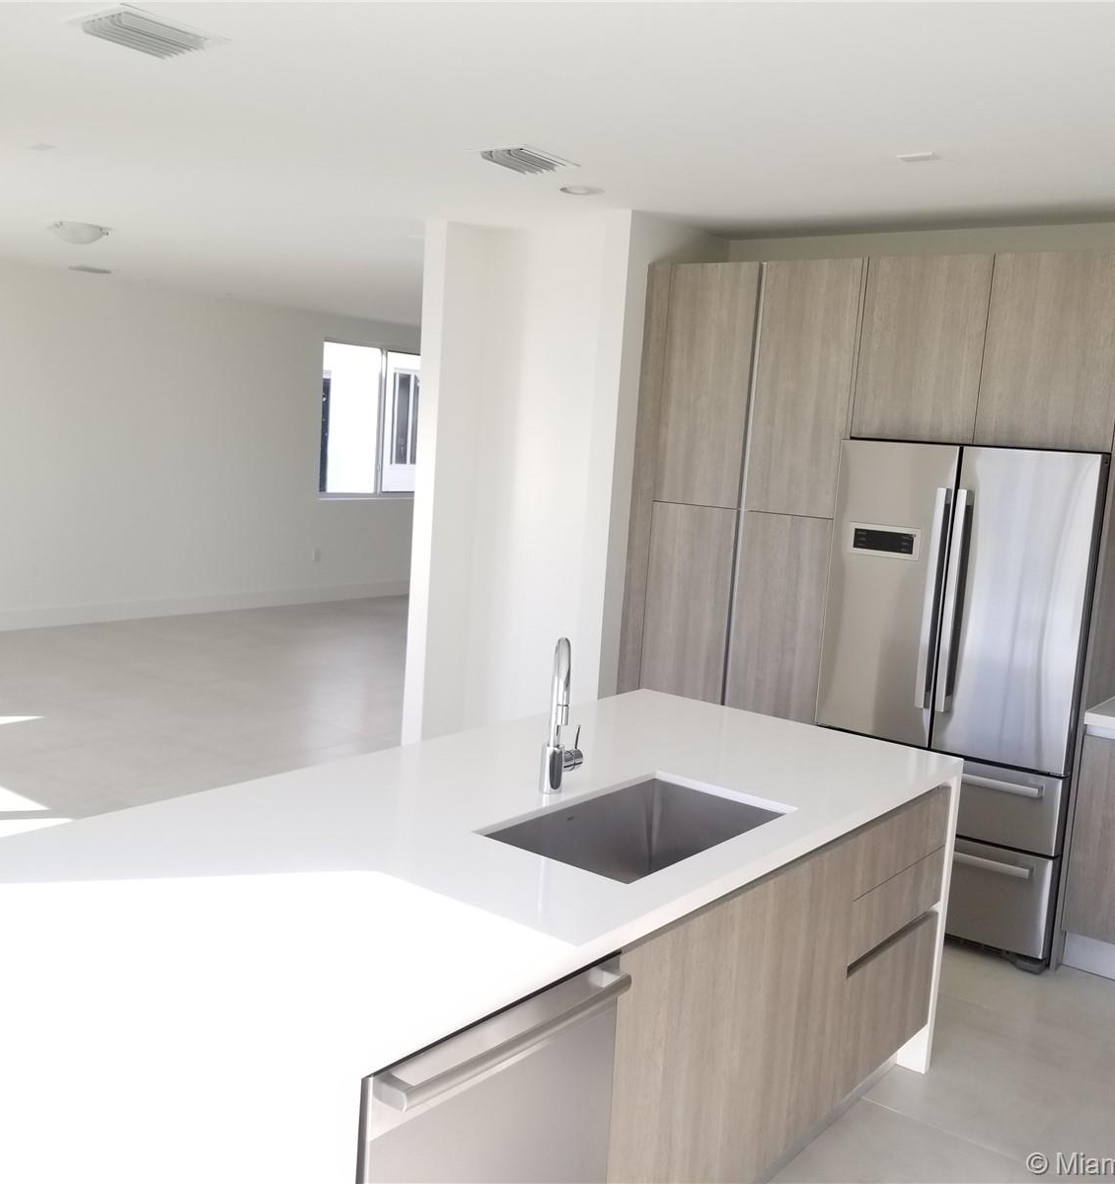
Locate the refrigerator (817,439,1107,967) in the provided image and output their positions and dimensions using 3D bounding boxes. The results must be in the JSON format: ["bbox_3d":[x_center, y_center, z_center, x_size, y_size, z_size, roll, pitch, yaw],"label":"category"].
[{"bbox_3d":[1.539,0.359,4.468,0.913,1.767,0.700,10,10,38],"label":"refrigerator"}]

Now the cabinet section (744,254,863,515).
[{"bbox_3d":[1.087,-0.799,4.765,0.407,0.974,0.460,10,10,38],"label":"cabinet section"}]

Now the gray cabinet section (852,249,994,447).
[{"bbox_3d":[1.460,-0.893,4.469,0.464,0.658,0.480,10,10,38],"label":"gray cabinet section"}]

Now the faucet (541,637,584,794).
[{"bbox_3d":[0.027,0.288,2.641,0.095,0.380,0.240,3,8,-6],"label":"faucet"}]

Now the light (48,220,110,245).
[{"bbox_3d":[-2.525,-1.887,6.269,0.340,0.110,0.340,10,10,38],"label":"light"}]

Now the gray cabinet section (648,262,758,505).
[{"bbox_3d":[0.746,-0.860,5.035,0.412,0.979,0.460,10,10,38],"label":"gray cabinet section"}]

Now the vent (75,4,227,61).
[{"bbox_3d":[-1.024,-1.379,2.956,0.285,0.030,0.300,10,10,38],"label":"vent"}]

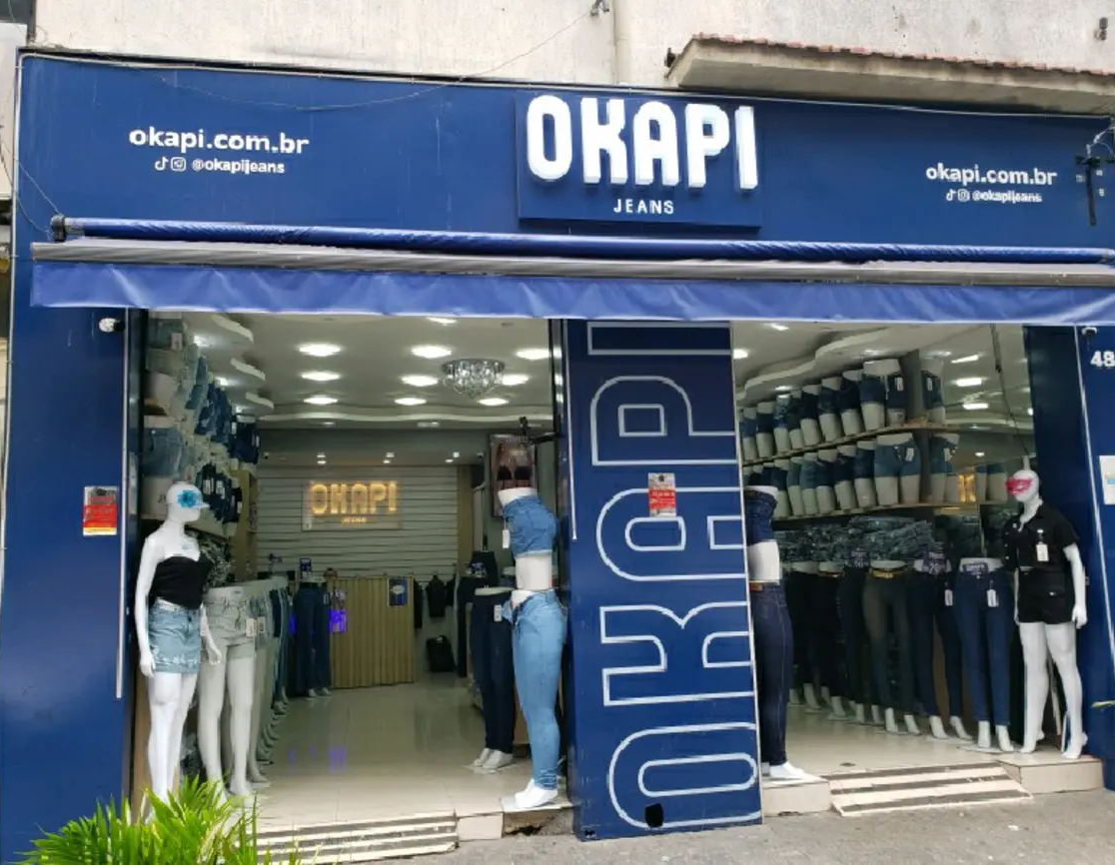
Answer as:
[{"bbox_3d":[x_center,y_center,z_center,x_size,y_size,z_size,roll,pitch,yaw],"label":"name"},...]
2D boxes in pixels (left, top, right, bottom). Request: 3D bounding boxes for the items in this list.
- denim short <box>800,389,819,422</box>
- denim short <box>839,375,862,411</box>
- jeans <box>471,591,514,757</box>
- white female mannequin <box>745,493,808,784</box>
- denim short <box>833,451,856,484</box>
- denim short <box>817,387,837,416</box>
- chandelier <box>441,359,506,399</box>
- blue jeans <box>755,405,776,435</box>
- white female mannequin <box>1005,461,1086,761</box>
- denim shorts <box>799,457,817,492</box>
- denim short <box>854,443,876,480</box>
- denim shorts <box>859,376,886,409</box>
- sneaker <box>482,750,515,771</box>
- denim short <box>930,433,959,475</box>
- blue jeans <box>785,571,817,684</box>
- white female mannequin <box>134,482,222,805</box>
[{"bbox_3d":[2.367,-0.251,7.906,0.340,0.300,0.250,-4,-7,12],"label":"denim short"},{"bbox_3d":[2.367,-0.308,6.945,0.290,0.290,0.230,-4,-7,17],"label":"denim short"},{"bbox_3d":[-0.402,1.523,5.550,0.340,1.000,0.250,-7,-9,31],"label":"jeans"},{"bbox_3d":[1.211,1.145,5.022,0.350,1.620,0.350,-1,-7,-5],"label":"white female mannequin"},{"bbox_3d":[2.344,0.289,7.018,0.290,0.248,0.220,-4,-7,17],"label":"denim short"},{"bbox_3d":[2.426,-0.267,7.579,0.340,0.270,0.250,-4,-7,12],"label":"denim short"},{"bbox_3d":[-0.664,-0.427,6.900,0.480,0.290,0.480,-2,-8,0],"label":"chandelier"},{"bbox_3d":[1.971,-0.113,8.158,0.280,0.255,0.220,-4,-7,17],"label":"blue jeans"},{"bbox_3d":[2.974,1.087,5.330,0.340,1.700,0.460,1,-8,-29],"label":"white female mannequin"},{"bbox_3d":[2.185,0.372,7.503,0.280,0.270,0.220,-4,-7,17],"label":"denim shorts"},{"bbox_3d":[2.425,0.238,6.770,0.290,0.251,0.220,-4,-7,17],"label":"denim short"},{"bbox_3d":[2.555,-0.321,6.867,0.330,0.290,0.250,-4,-7,12],"label":"denim shorts"},{"bbox_3d":[-0.371,2.052,5.420,0.100,0.100,0.240,-8,-10,37],"label":"sneaker"},{"bbox_3d":[3.033,0.175,6.751,0.340,0.310,0.240,3,-9,-37],"label":"denim short"},{"bbox_3d":[2.069,1.600,7.098,0.350,0.940,0.270,-4,-7,17],"label":"blue jeans"},{"bbox_3d":[-2.060,1.168,4.761,0.320,1.790,0.450,-5,-7,23],"label":"white female mannequin"}]

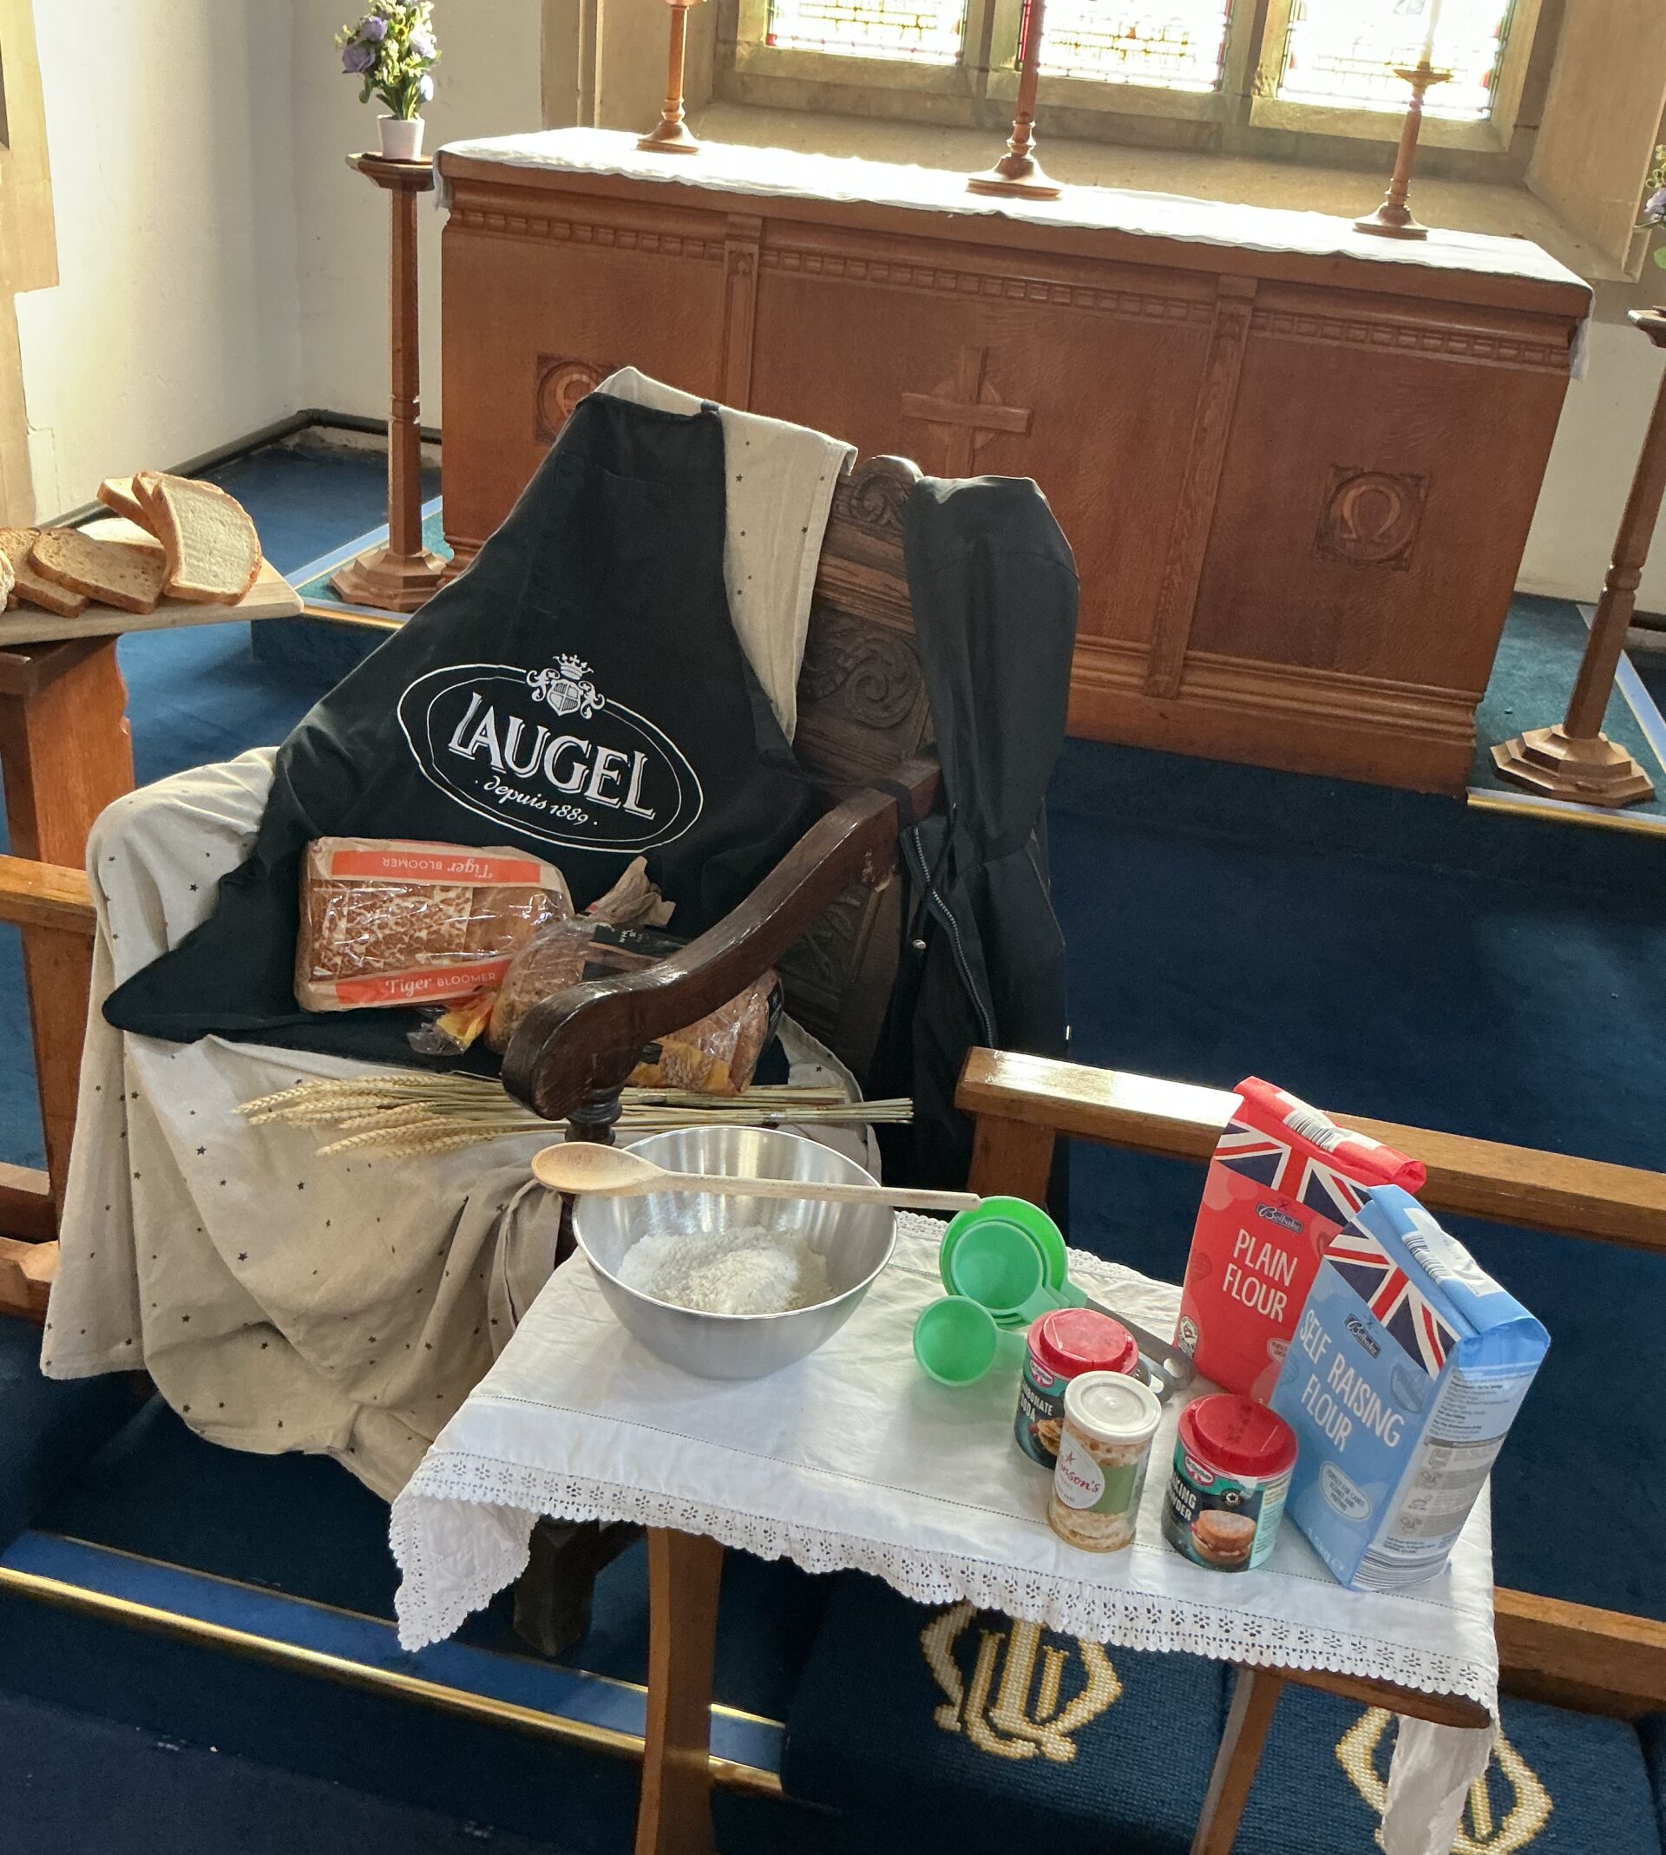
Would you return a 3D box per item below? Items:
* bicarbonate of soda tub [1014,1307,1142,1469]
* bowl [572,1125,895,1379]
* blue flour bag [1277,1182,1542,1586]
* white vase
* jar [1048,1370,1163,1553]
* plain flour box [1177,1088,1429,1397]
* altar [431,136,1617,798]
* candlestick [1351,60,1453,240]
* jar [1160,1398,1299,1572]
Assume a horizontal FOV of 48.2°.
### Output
[{"bbox_3d":[0.161,0.305,1.228,0.069,0.080,0.069,5,27,-2],"label":"bicarbonate of soda tub"},{"bbox_3d":[-0.070,0.239,1.300,0.222,0.096,0.222,5,27,-2],"label":"bowl"},{"bbox_3d":[0.344,0.287,1.153,0.075,0.205,0.113,-6,32,-24],"label":"blue flour bag"},{"bbox_3d":[-0.896,-1.637,3.864,0.100,0.084,0.100,10,27,9],"label":"white vase"},{"bbox_3d":[0.168,0.334,1.163,0.059,0.096,0.059,5,27,-2],"label":"jar"},{"bbox_3d":[0.321,0.226,1.276,0.119,0.213,0.076,27,34,35],"label":"plain flour box"},{"bbox_3d":[0.326,-1.031,3.950,2.144,0.961,0.770,10,27,8],"label":"altar"},{"bbox_3d":[1.146,-1.544,3.701,0.147,0.317,0.147,10,27,9],"label":"candlestick"},{"bbox_3d":[0.247,0.347,1.161,0.069,0.081,0.069,5,27,-2],"label":"jar"}]

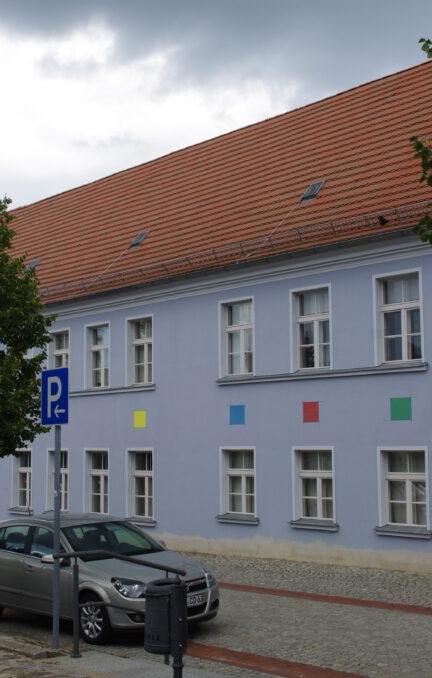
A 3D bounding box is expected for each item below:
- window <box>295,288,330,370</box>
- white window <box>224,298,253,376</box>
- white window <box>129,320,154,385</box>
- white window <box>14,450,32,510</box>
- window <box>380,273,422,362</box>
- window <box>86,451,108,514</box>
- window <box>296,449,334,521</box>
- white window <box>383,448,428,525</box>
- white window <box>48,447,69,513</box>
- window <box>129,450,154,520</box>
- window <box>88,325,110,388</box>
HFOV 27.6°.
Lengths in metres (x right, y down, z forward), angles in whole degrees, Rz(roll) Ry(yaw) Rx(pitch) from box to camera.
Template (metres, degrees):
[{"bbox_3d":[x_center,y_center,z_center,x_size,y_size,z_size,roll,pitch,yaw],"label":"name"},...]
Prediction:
[{"bbox_3d":[2.014,-0.194,18.333,0.160,1.731,0.985,6,-9,-44],"label":"window"},{"bbox_3d":[0.508,-0.005,19.848,0.160,1.755,0.985,6,-9,-44],"label":"white window"},{"bbox_3d":[-1.881,0.330,22.564,0.180,1.684,1.028,6,-10,-44],"label":"white window"},{"bbox_3d":[-5.549,4.104,25.581,0.160,1.685,0.985,6,-9,-44],"label":"white window"},{"bbox_3d":[3.519,-0.362,16.816,0.160,1.746,0.985,6,-9,-44],"label":"window"},{"bbox_3d":[-3.099,3.785,23.418,0.180,1.651,1.026,6,-10,-44],"label":"window"},{"bbox_3d":[2.035,2.998,17.967,0.160,1.465,0.985,6,-9,-44],"label":"window"},{"bbox_3d":[3.613,2.829,16.720,0.180,1.468,1.046,6,-10,-44],"label":"white window"},{"bbox_3d":[-4.346,3.966,24.661,0.180,1.698,1.013,6,-10,-44],"label":"white window"},{"bbox_3d":[-1.825,3.598,21.838,0.160,1.641,0.985,6,-9,-44],"label":"window"},{"bbox_3d":[-3.125,0.496,23.807,0.180,1.723,1.034,6,-10,-44],"label":"window"}]

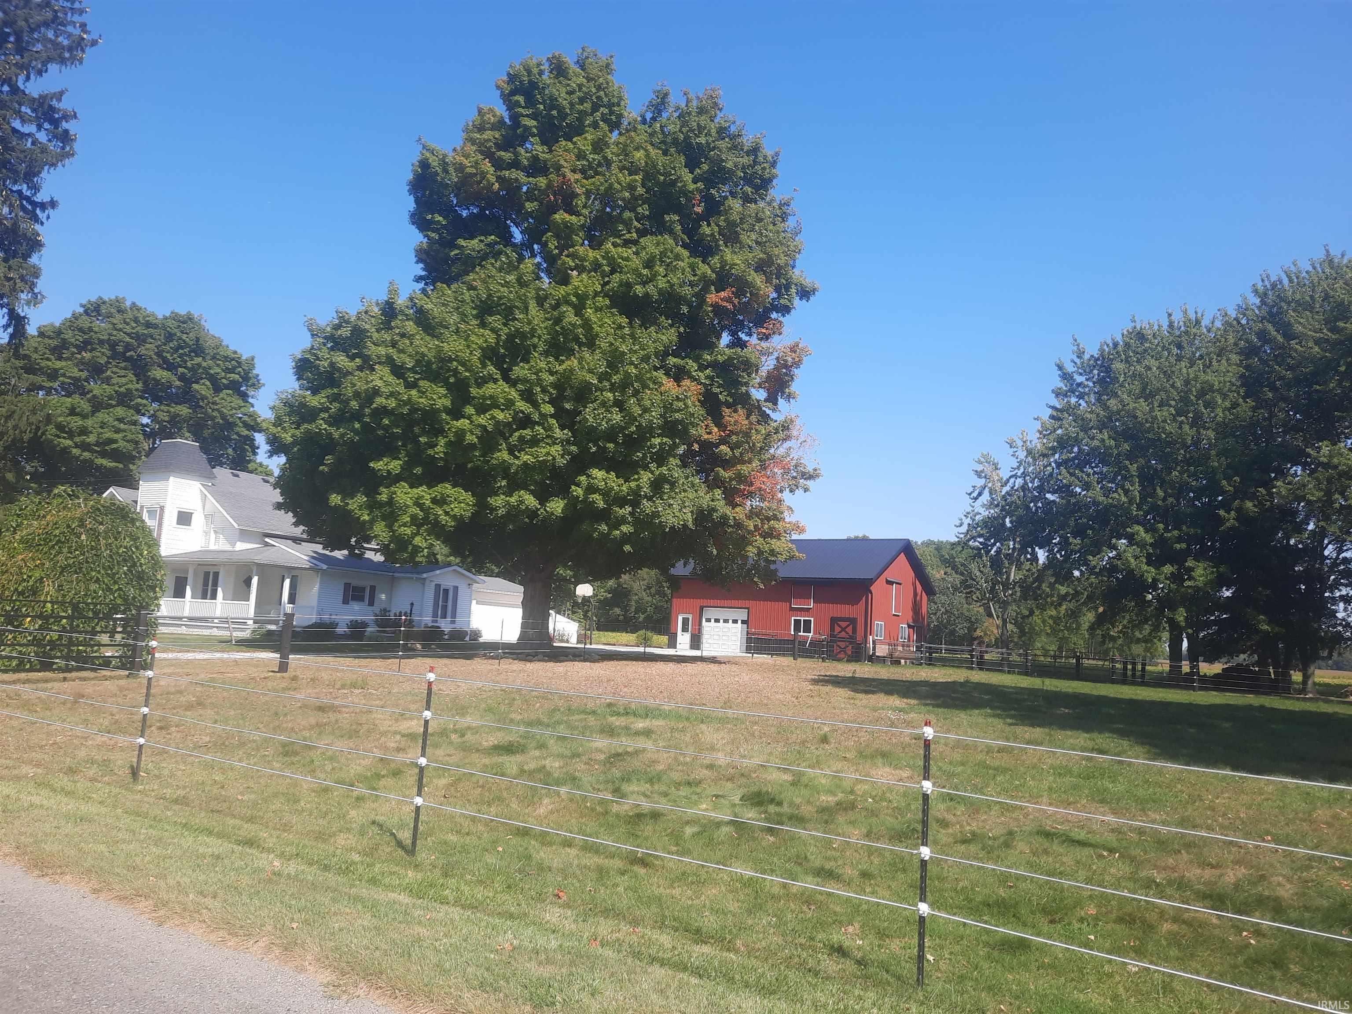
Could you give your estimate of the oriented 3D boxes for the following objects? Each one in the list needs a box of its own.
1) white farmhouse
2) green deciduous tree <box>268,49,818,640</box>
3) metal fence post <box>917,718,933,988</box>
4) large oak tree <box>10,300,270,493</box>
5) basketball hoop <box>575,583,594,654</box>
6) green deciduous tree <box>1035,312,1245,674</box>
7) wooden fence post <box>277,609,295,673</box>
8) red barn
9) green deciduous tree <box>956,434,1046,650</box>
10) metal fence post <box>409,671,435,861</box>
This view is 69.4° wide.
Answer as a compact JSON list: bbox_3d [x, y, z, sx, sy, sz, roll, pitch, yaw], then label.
[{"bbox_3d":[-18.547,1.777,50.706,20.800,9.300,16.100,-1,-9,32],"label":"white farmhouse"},{"bbox_3d":[-4.267,-6.339,37.523,19.500,23.670,19.500,-2,-9,33],"label":"green deciduous tree"},{"bbox_3d":[1.259,1.744,4.940,0.050,1.300,0.050,-2,-9,33],"label":"metal fence post"},{"bbox_3d":[-35.758,-3.563,67.429,16.500,22.220,16.500,-2,-9,33],"label":"large oak tree"},{"bbox_3d":[-5.211,6.220,56.652,1.150,3.619,1.500,-2,-9,33],"label":"basketball hoop"},{"bbox_3d":[26.002,-0.780,54.326,10.800,20.618,10.800,-2,-9,33],"label":"green deciduous tree"},{"bbox_3d":[-7.994,2.776,20.082,0.180,1.267,0.180,-2,-9,33],"label":"wooden fence post"},{"bbox_3d":[7.915,5.658,60.975,13.250,7.262,10.635,-2,-9,33],"label":"red barn"},{"bbox_3d":[25.191,3.222,75.142,7.000,17.760,7.000,-2,-9,33],"label":"green deciduous tree"},{"bbox_3d":[-1.802,1.804,6.950,0.050,1.300,0.050,-1,-9,33],"label":"metal fence post"}]

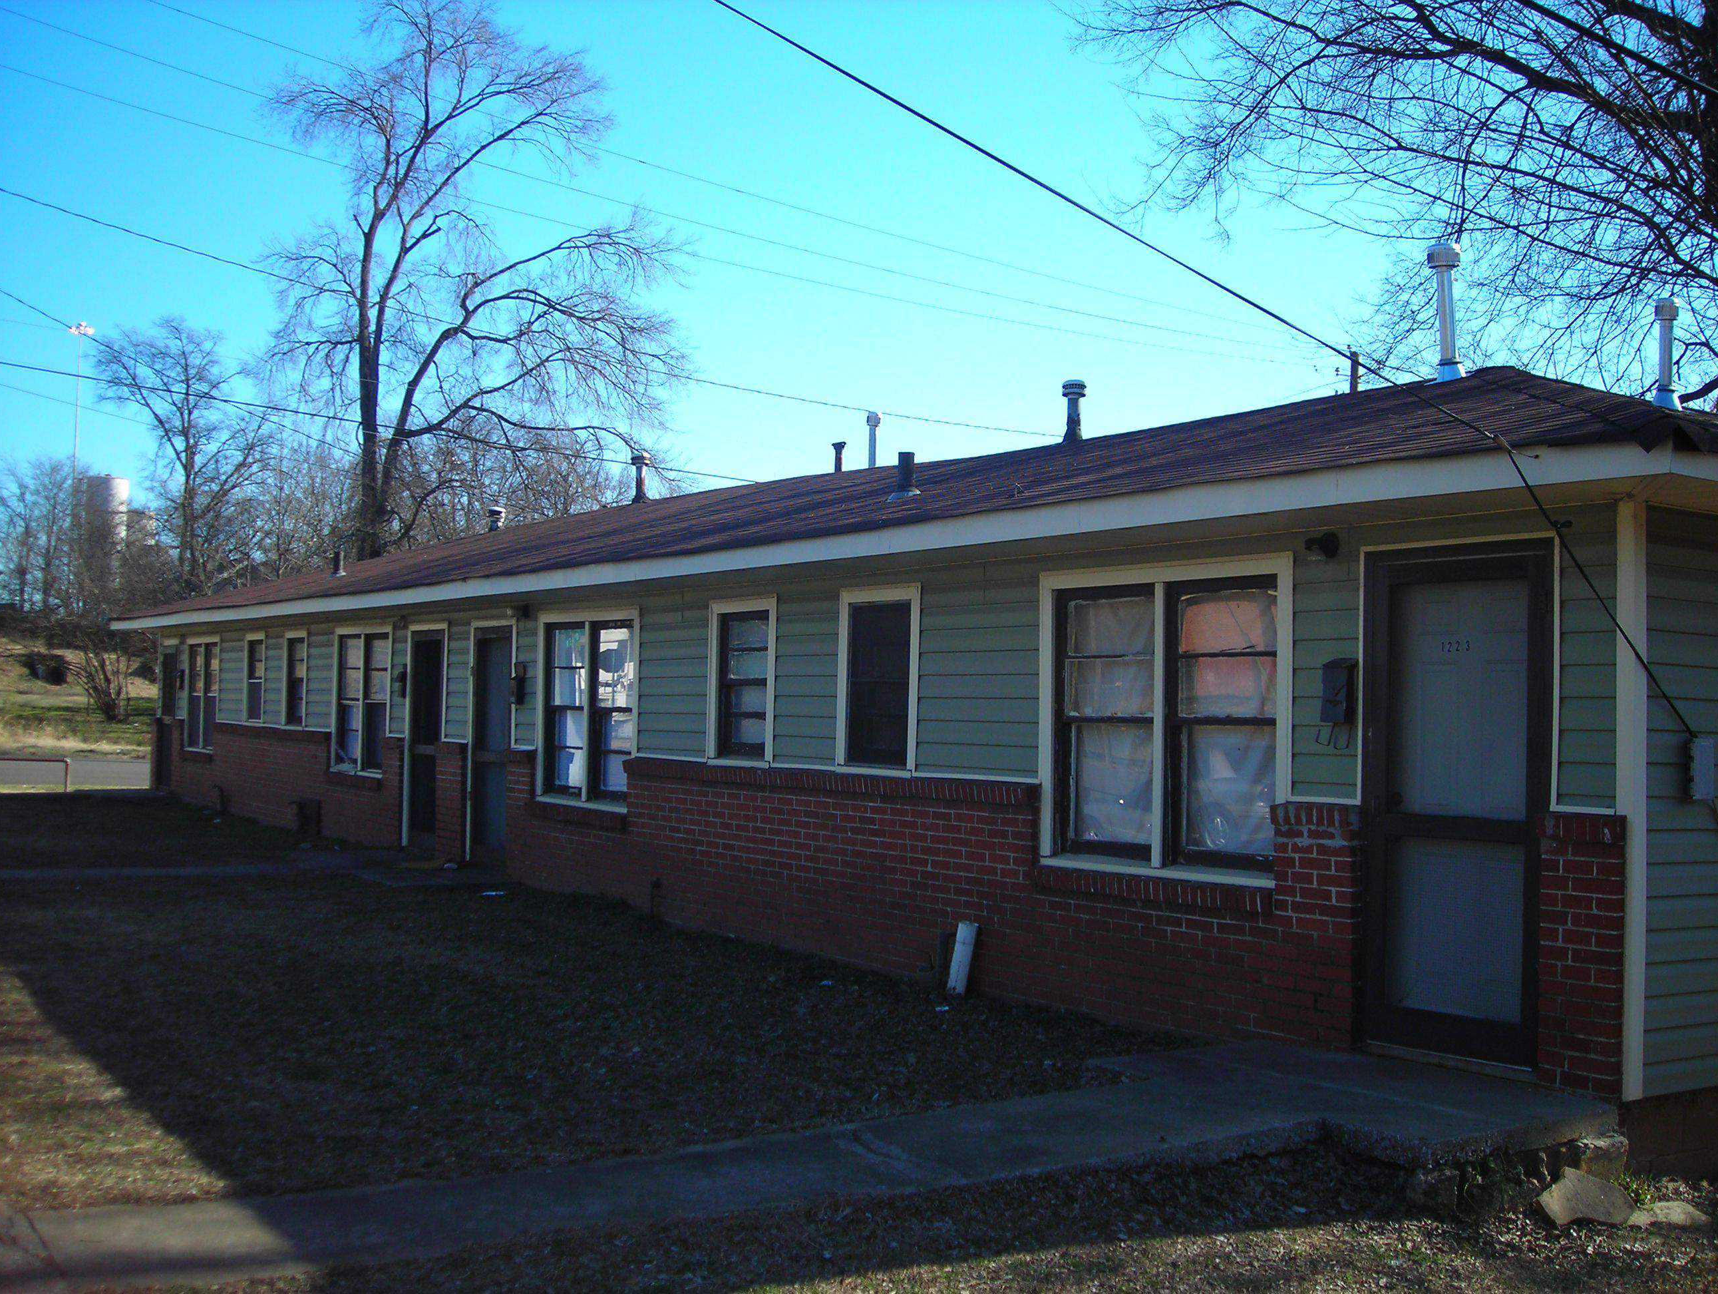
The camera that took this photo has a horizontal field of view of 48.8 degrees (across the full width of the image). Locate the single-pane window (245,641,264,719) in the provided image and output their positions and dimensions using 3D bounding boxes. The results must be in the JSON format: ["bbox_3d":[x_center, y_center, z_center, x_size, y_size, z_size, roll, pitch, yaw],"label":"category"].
[{"bbox_3d":[-7.346,0.403,22.999,0.070,0.980,0.700,3,-3,-33],"label":"single-pane window"}]

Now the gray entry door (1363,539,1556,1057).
[{"bbox_3d":[2.455,0.635,7.832,0.080,2.100,0.945,3,-3,-34],"label":"gray entry door"}]

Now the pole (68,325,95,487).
[{"bbox_3d":[-66.330,-12.355,160.000,2.300,30.200,2.300,2,-2,-23],"label":"pole"}]

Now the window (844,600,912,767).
[{"bbox_3d":[0.116,0.232,11.464,0.061,1.003,0.689,3,-2,-33],"label":"window"}]

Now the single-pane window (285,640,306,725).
[{"bbox_3d":[-6.460,0.410,21.728,0.061,1.013,0.679,3,-2,-33],"label":"single-pane window"}]

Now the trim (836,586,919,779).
[{"bbox_3d":[0.122,0.209,11.390,0.071,1.137,0.861,3,-2,-33],"label":"trim"}]

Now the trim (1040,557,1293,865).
[{"bbox_3d":[1.443,0.358,9.249,0.100,1.530,1.750,3,-3,-34],"label":"trim"}]

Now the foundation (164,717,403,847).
[{"bbox_3d":[-7.099,1.499,22.559,0.203,1.074,10.322,3,-2,-33],"label":"foundation"}]

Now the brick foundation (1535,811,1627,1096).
[{"bbox_3d":[2.770,1.181,7.283,0.110,1.060,0.340,3,-3,-34],"label":"brick foundation"}]

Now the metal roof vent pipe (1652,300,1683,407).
[{"bbox_3d":[4.591,-1.664,10.747,0.155,0.623,0.155,3,-2,-33],"label":"metal roof vent pipe"}]

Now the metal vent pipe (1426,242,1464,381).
[{"bbox_3d":[3.582,-2.043,11.538,0.205,0.838,0.205,0,-2,-33],"label":"metal vent pipe"}]

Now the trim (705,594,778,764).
[{"bbox_3d":[-0.787,0.233,12.547,0.100,1.120,0.855,3,-3,-34],"label":"trim"}]

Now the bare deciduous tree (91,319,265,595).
[{"bbox_3d":[-23.292,-5.436,65.000,5.900,11.600,5.800,2,-2,-20],"label":"bare deciduous tree"}]

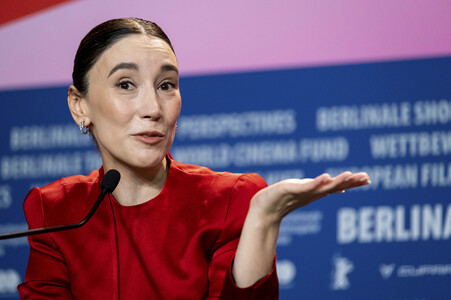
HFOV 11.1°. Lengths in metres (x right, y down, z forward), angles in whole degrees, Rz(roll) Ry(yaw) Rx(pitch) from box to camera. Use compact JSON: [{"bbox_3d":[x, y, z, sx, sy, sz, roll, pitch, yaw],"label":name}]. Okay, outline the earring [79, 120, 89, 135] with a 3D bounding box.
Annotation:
[{"bbox_3d":[-0.205,-0.032,3.380,0.005,0.019,0.016,-3,-7,30],"label":"earring"}]

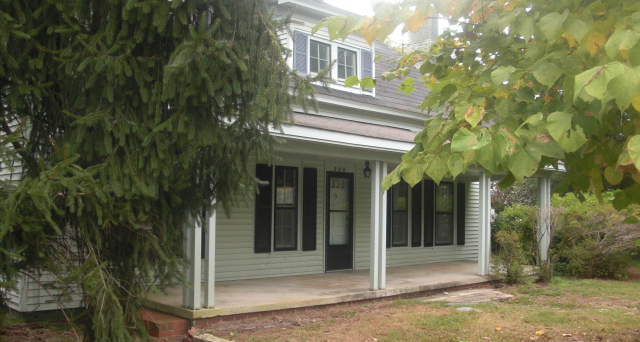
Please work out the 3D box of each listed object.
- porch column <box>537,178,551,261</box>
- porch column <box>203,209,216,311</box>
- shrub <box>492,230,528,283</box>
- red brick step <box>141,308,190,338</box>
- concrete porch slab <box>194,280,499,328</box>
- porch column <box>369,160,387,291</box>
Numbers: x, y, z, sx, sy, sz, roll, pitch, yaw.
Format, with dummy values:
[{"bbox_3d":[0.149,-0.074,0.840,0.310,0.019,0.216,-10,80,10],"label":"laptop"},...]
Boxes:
[{"bbox_3d":[4.967,1.182,14.899,0.270,2.060,0.270,4,-4,-44],"label":"porch column"},{"bbox_3d":[-1.395,0.716,8.598,0.100,2.060,0.100,4,-4,-44],"label":"porch column"},{"bbox_3d":[3.795,1.670,13.231,0.720,1.080,0.700,4,-4,-44],"label":"shrub"},{"bbox_3d":[-2.010,1.930,8.323,0.440,0.190,0.720,4,-4,-44],"label":"red brick step"},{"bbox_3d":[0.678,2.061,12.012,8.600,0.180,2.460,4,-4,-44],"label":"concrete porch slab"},{"bbox_3d":[0.952,0.878,10.753,0.280,2.060,0.110,4,-4,-44],"label":"porch column"}]

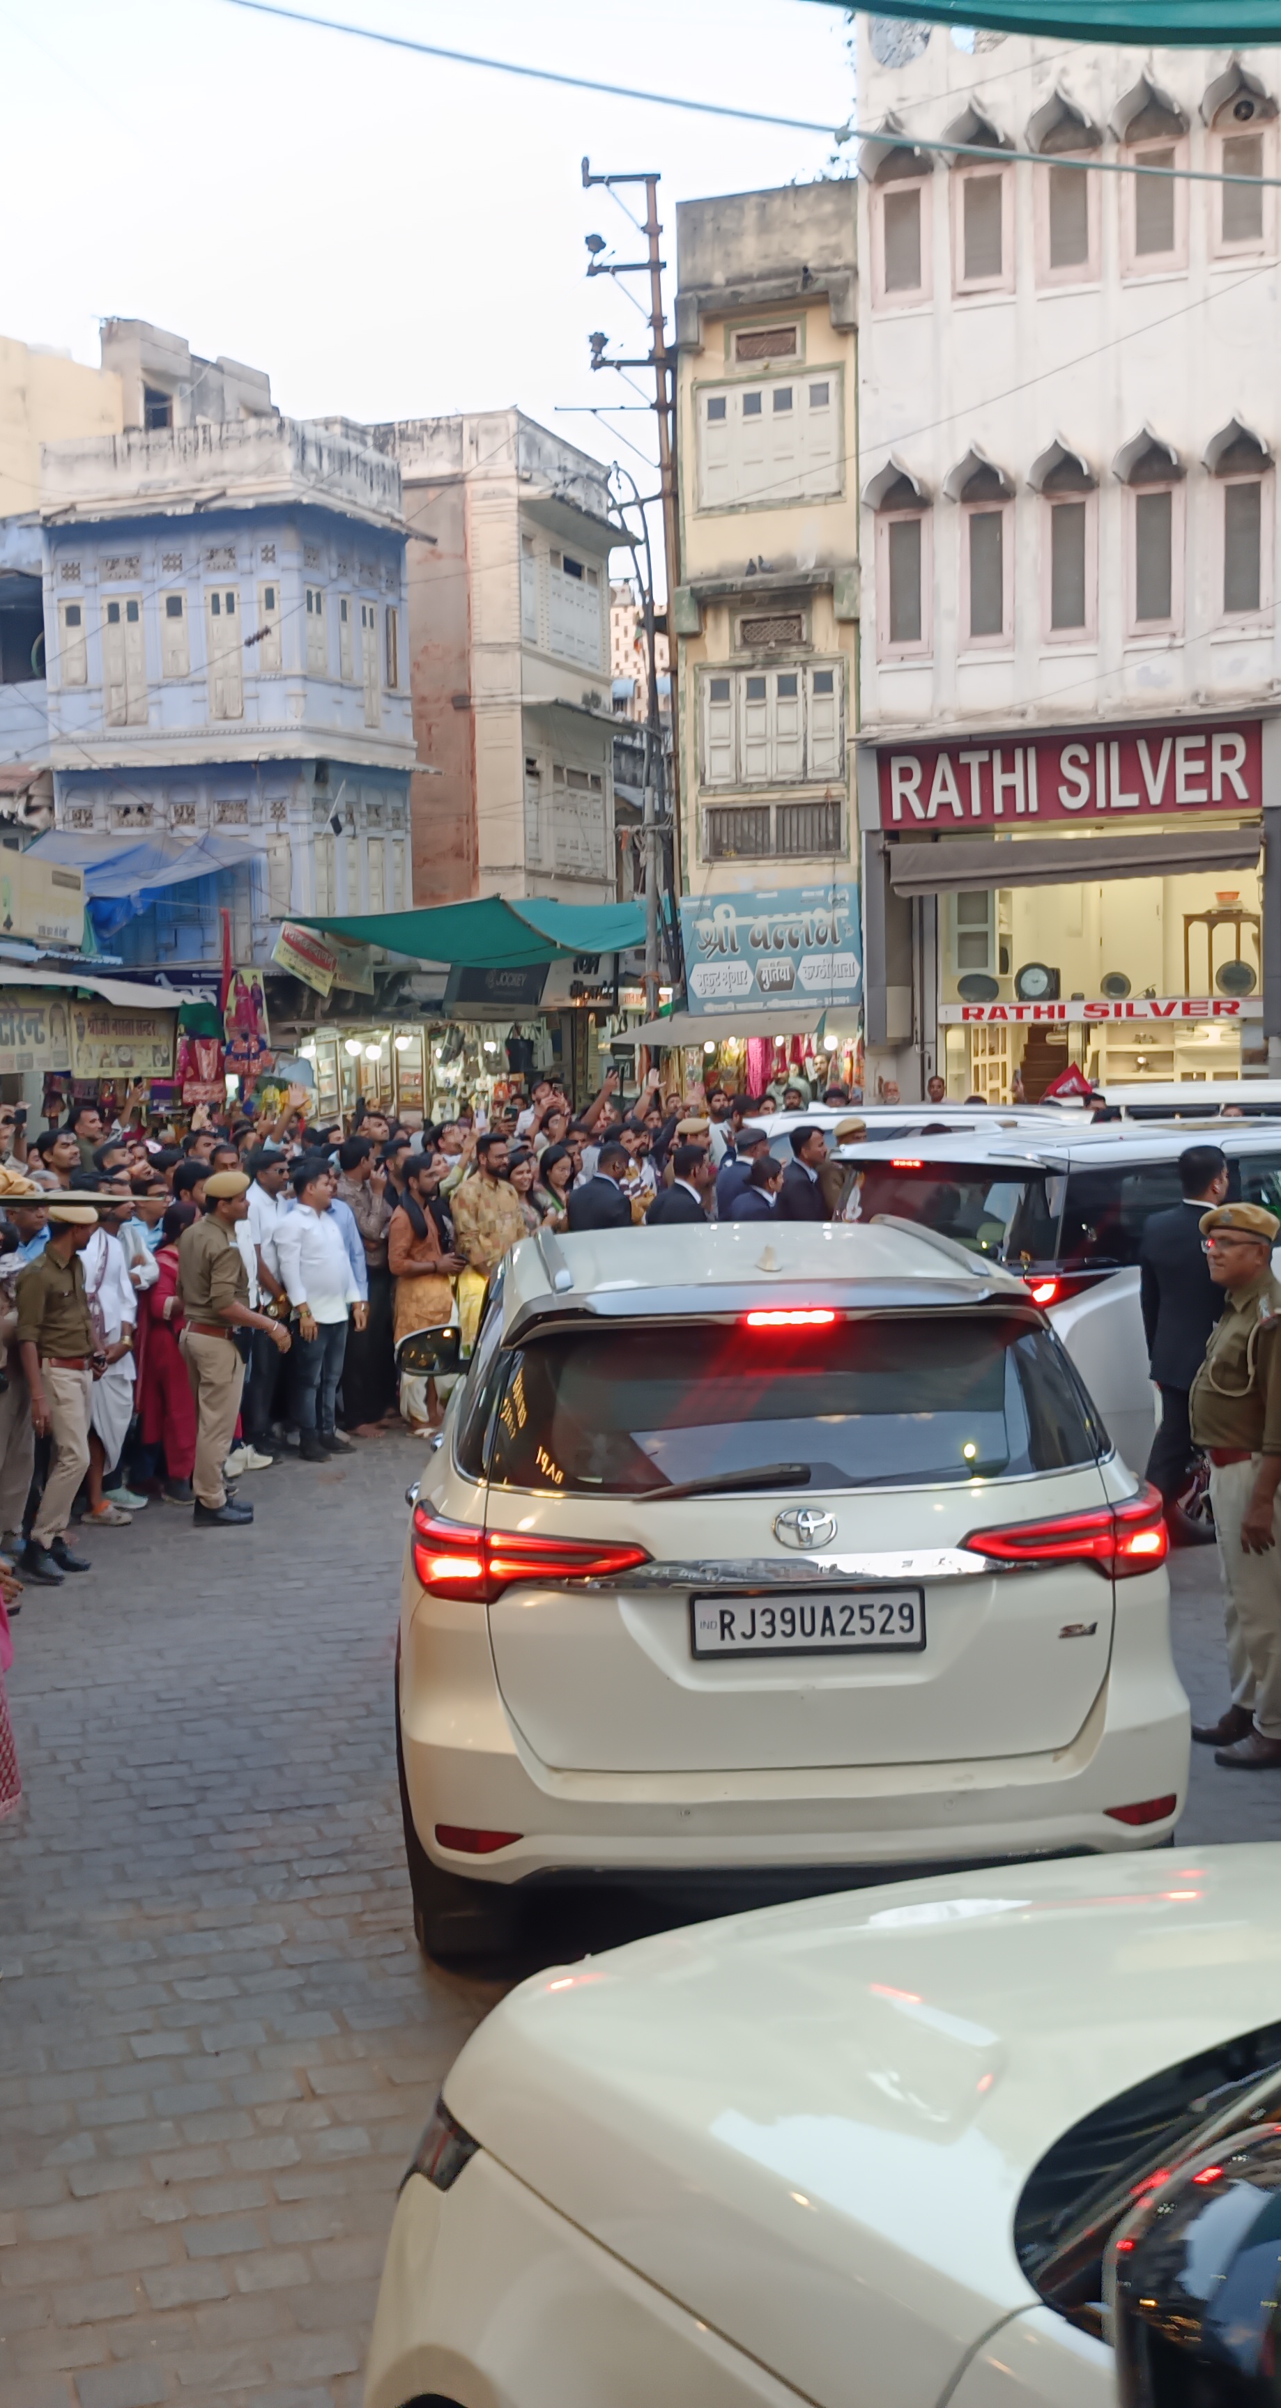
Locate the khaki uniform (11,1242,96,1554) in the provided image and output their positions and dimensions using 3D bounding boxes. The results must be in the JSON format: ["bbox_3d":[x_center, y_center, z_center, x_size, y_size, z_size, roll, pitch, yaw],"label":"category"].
[{"bbox_3d":[-2.665,0.873,10.550,0.340,1.360,0.480,2,5,41],"label":"khaki uniform"}]

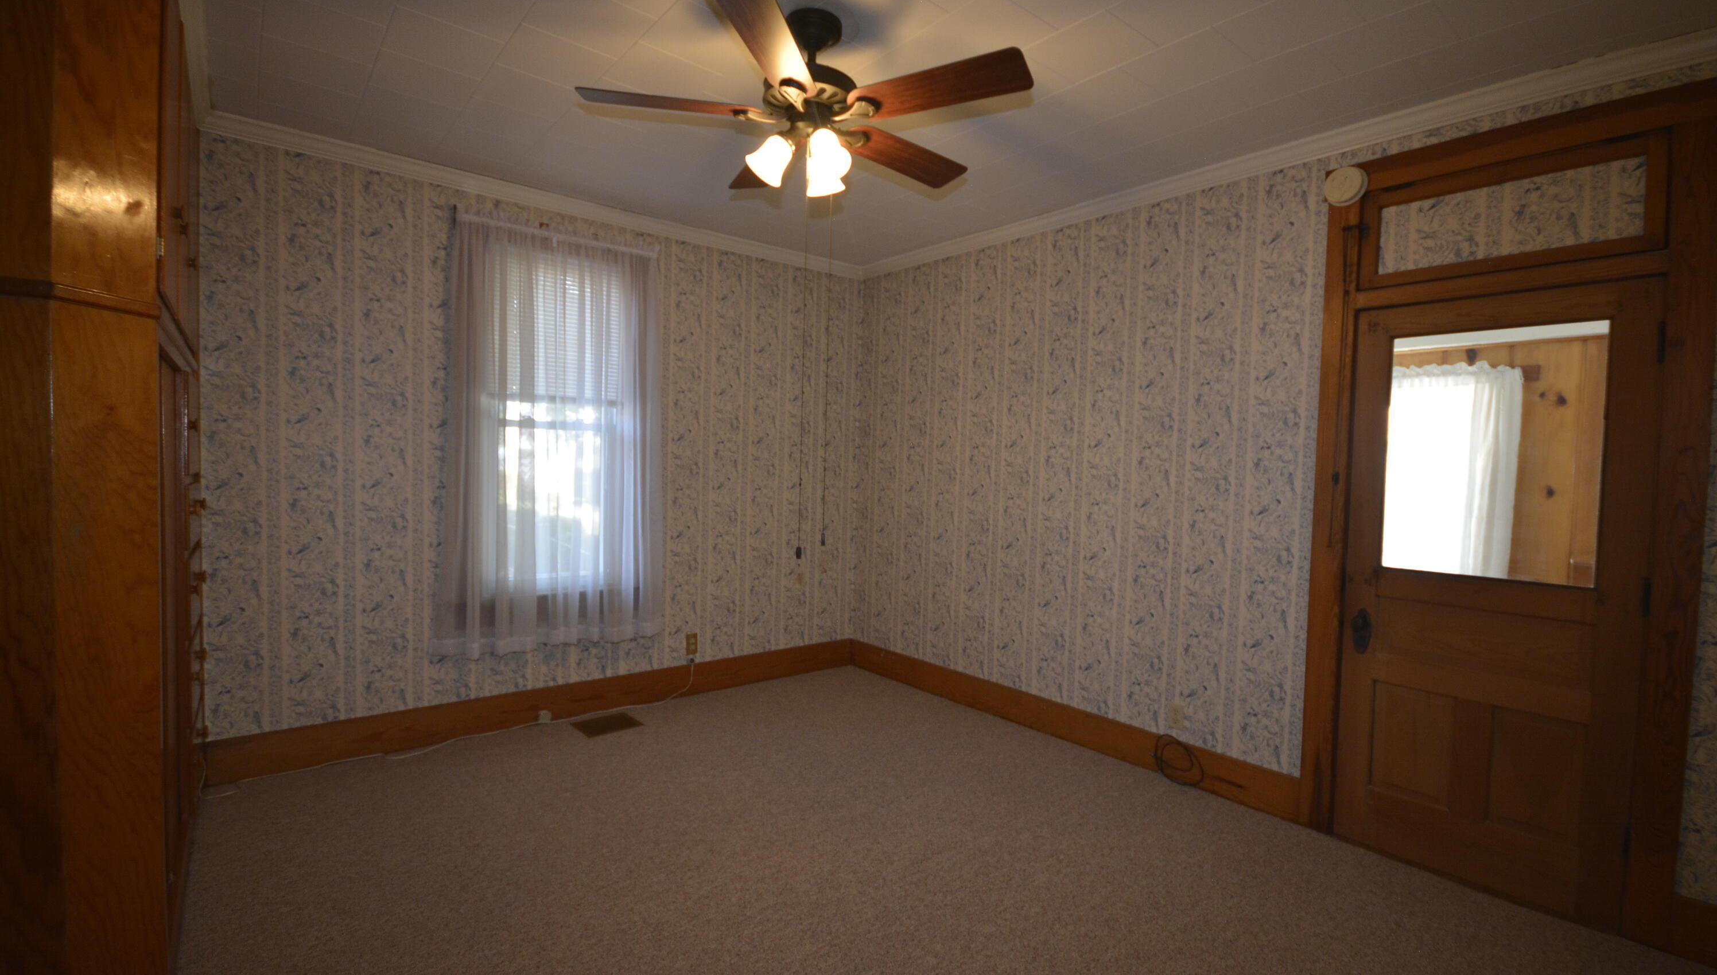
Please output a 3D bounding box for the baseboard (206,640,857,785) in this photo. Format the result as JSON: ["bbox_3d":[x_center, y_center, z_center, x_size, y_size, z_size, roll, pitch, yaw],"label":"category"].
[{"bbox_3d":[-1.321,1.119,3.902,3.321,0.183,0.022,1,2,-40],"label":"baseboard"}]

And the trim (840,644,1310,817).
[{"bbox_3d":[0.861,1.196,3.914,0.022,0.183,2.787,1,2,-40],"label":"trim"}]

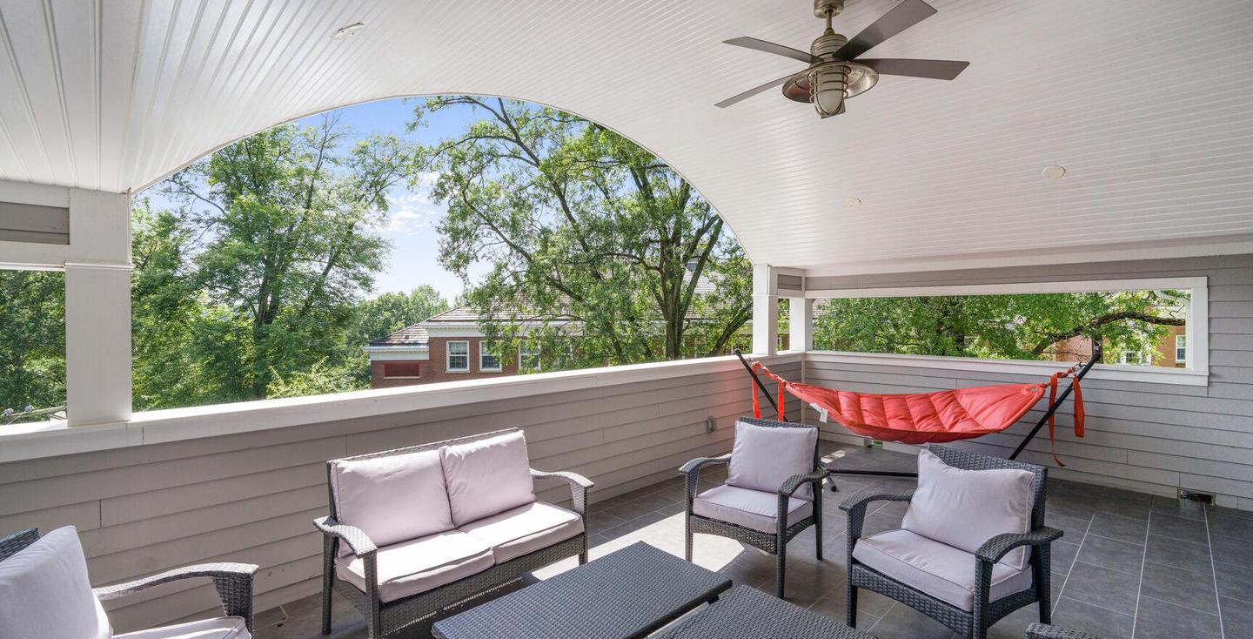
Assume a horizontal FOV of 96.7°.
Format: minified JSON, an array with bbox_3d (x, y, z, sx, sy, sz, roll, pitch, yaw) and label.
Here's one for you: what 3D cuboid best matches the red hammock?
[{"bbox_3d":[2.603,0.843,5.157,2.870,0.880,0.850,0,0,12],"label":"red hammock"}]

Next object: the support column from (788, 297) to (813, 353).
[{"bbox_3d":[2.264,0.073,7.209,0.204,0.696,0.204,0,1,45],"label":"support column"}]

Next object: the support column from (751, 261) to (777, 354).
[{"bbox_3d":[1.647,-0.102,6.594,0.204,1.055,0.204,0,1,45],"label":"support column"}]

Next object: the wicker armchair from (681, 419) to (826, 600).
[{"bbox_3d":[0.816,1.104,3.488,0.735,0.845,0.670,0,0,41],"label":"wicker armchair"}]

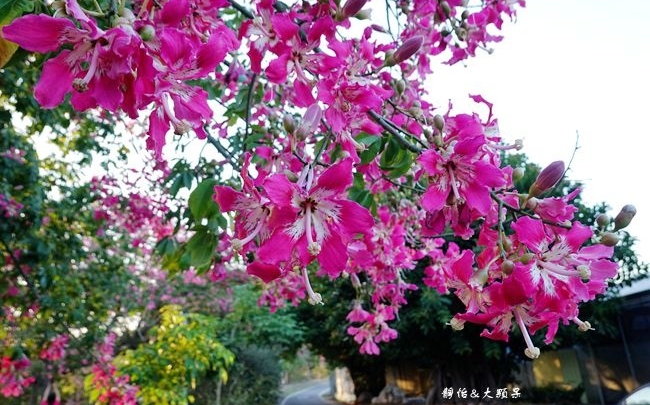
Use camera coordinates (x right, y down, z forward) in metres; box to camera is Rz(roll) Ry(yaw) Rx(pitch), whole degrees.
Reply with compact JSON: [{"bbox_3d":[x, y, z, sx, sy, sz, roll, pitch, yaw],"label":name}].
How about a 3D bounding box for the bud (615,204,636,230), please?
[{"bbox_3d":[0.396,0.020,0.690,0.020,0.042,0.020,37,-3,0],"label":"bud"}]

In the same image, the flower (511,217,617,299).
[{"bbox_3d":[0.310,0.071,0.680,0.125,0.112,0.075,14,0,-38],"label":"flower"}]

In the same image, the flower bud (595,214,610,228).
[{"bbox_3d":[0.360,0.025,0.680,0.020,0.018,0.020,0,-17,0],"label":"flower bud"}]

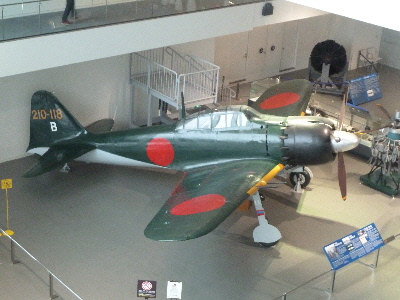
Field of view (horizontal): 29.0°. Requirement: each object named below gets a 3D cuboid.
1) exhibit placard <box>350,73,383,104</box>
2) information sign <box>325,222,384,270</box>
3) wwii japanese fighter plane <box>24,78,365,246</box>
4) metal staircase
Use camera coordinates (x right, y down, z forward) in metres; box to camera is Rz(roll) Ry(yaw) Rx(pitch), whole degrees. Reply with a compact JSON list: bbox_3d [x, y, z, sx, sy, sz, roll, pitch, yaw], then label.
[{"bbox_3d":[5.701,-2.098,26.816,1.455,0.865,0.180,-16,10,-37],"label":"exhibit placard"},{"bbox_3d":[3.328,2.058,16.608,1.748,0.539,0.070,-18,-14,-37],"label":"information sign"},{"bbox_3d":[-0.509,-0.257,19.679,8.914,2.977,10.997,10,24,16],"label":"wwii japanese fighter plane"},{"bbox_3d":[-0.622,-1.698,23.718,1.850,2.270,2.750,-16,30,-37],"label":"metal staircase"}]

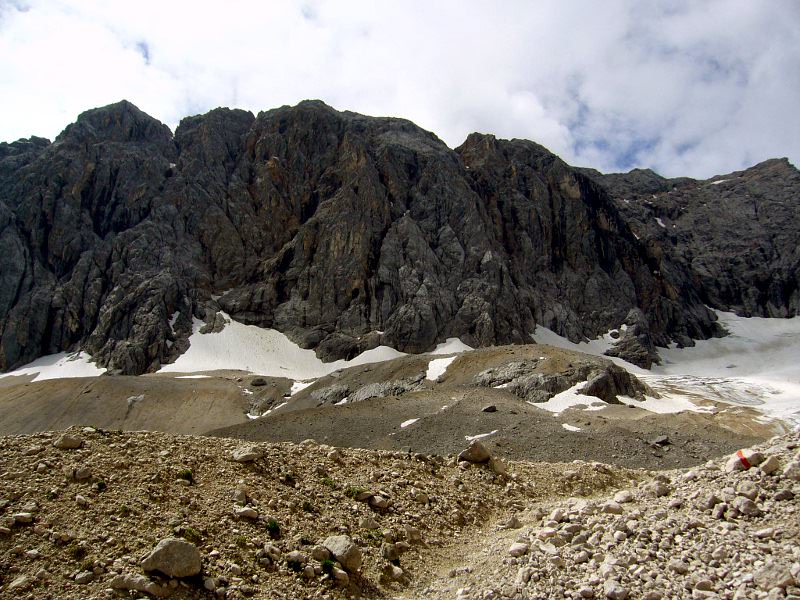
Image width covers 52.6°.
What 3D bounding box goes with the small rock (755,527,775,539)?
[{"bbox_3d":[3.289,2.098,7.300,0.180,0.100,0.153,0,-2,0],"label":"small rock"}]

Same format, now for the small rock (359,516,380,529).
[{"bbox_3d":[-0.324,2.366,8.600,0.222,0.111,0.175,0,-6,-2],"label":"small rock"}]

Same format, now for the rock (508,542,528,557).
[{"bbox_3d":[1.055,2.221,7.200,0.178,0.115,0.151,0,-2,0],"label":"rock"}]

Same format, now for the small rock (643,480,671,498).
[{"bbox_3d":[2.727,2.015,8.600,0.289,0.176,0.231,0,-3,0],"label":"small rock"}]

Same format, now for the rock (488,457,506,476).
[{"bbox_3d":[1.362,2.326,11.300,0.251,0.257,0.214,0,-2,0],"label":"rock"}]

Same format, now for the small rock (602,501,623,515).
[{"bbox_3d":[2.312,2.257,8.800,0.218,0.140,0.185,0,-2,0],"label":"small rock"}]

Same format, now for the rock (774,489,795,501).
[{"bbox_3d":[4.278,2.164,9.000,0.211,0.116,0.178,-3,-6,25],"label":"rock"}]

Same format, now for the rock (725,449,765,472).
[{"bbox_3d":[3.748,1.746,8.800,0.422,0.240,0.338,0,-3,0],"label":"rock"}]

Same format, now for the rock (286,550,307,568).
[{"bbox_3d":[-0.883,2.214,6.900,0.171,0.141,0.145,0,-2,0],"label":"rock"}]

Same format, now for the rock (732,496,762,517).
[{"bbox_3d":[3.179,1.889,7.400,0.266,0.168,0.213,0,-3,0],"label":"rock"}]

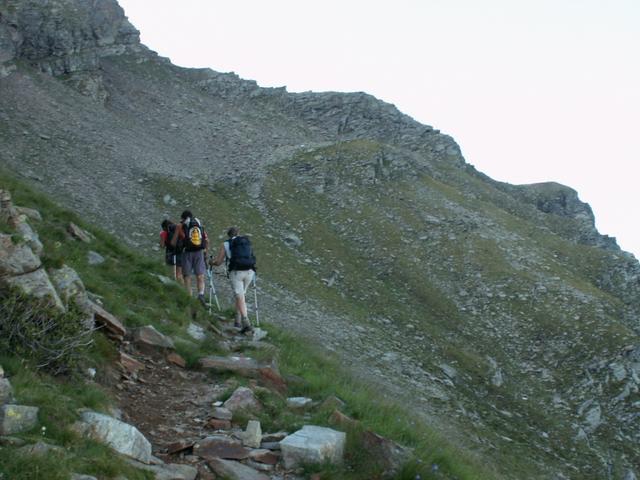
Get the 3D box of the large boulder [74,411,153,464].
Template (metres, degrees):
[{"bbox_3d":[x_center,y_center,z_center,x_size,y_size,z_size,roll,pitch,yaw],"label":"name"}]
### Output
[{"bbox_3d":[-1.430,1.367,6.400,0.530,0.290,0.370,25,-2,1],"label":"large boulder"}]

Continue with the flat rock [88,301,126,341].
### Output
[{"bbox_3d":[-2.483,0.941,10.800,0.540,0.180,0.420,40,-2,1],"label":"flat rock"}]

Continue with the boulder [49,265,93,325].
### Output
[{"bbox_3d":[-2.807,0.624,10.400,0.500,0.660,0.600,10,-2,0],"label":"boulder"}]

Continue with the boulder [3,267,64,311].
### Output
[{"bbox_3d":[-3.130,0.541,10.100,0.680,0.480,0.600,10,-2,0],"label":"boulder"}]

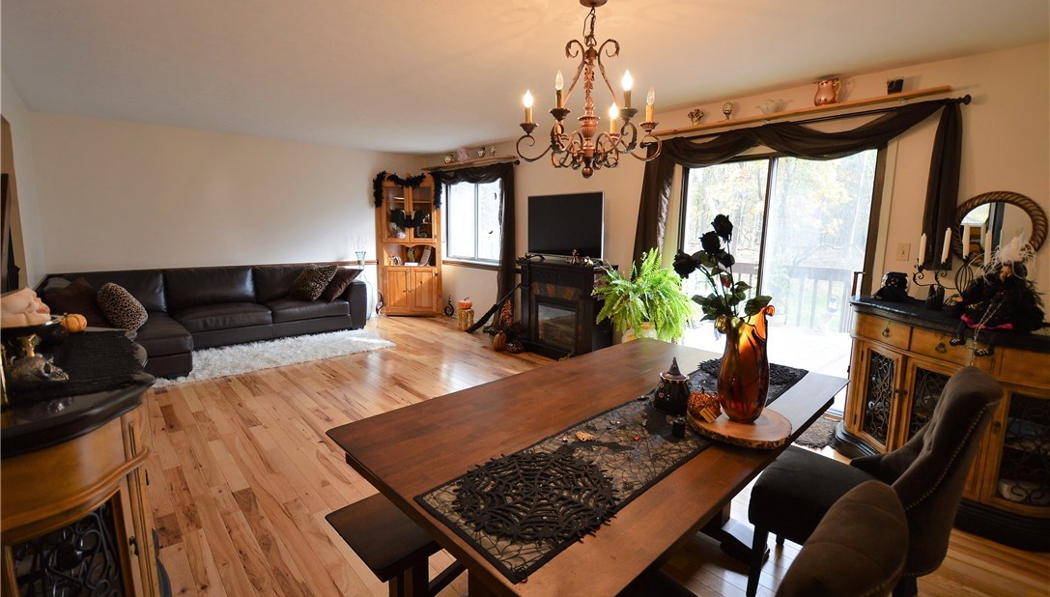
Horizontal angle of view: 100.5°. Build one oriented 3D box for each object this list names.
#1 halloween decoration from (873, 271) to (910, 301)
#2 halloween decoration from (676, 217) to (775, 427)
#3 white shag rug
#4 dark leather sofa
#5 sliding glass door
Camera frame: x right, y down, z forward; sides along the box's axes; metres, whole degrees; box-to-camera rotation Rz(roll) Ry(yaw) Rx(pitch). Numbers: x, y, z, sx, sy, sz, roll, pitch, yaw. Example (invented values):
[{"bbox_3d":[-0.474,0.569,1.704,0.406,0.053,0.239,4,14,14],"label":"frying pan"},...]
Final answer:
[{"bbox_3d":[2.388,-0.077,2.841,0.147,0.193,0.178,-5,10,-33],"label":"halloween decoration"},{"bbox_3d":[0.597,0.055,1.325,0.270,0.600,0.220,5,9,24],"label":"halloween decoration"},{"bbox_3d":[-2.869,0.579,4.874,1.400,0.060,2.350,9,12,43],"label":"white shag rug"},{"bbox_3d":[-3.142,0.138,4.855,2.974,0.853,1.685,-8,12,-44],"label":"dark leather sofa"},{"bbox_3d":[1.969,-0.189,3.684,1.500,2.030,0.120,9,12,43],"label":"sliding glass door"}]

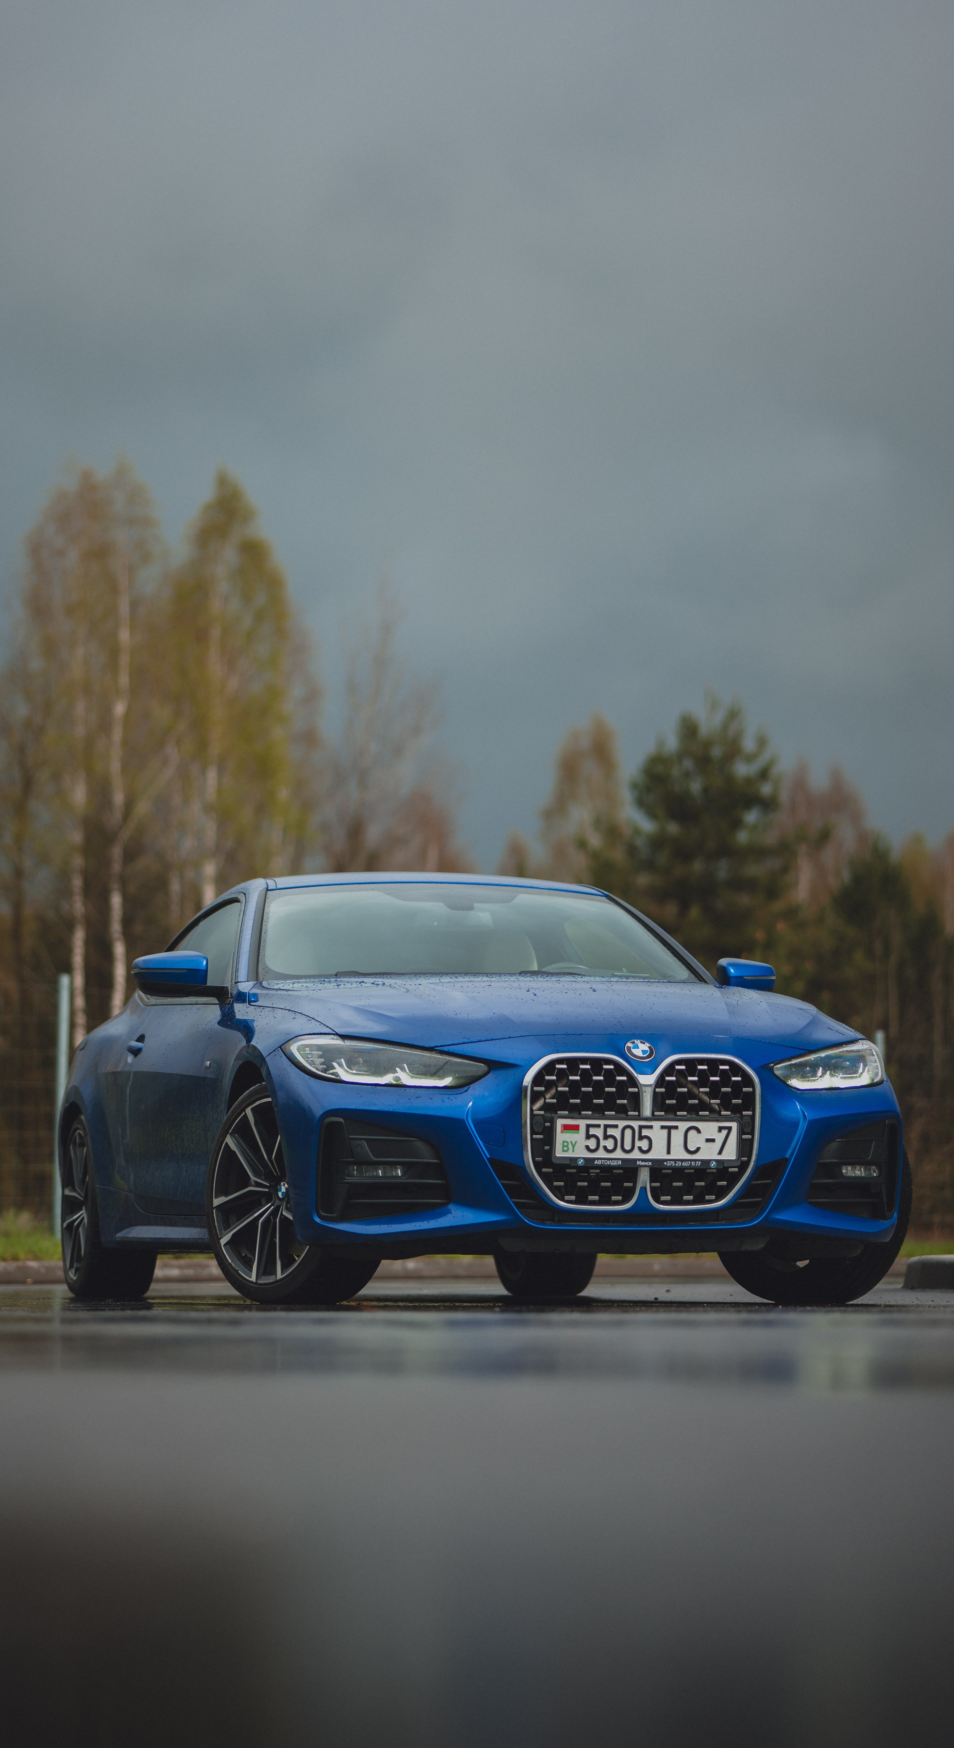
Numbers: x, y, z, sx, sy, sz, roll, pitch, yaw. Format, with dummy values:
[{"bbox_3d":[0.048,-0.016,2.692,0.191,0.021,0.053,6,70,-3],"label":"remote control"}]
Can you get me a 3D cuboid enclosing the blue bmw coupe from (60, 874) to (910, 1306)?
[{"bbox_3d":[-0.183,0.698,13.520,1.960,1.390,4.760,1,-6,-16],"label":"blue bmw coupe"}]

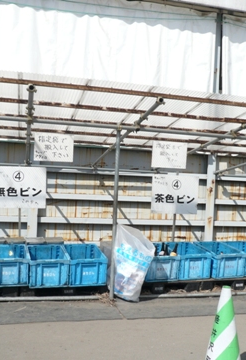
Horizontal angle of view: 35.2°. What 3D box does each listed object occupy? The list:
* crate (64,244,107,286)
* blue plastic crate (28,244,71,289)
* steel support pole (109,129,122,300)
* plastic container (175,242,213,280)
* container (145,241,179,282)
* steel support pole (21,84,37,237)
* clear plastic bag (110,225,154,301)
[{"bbox_3d":[-0.488,1.065,4.861,0.440,0.320,0.675,2,1,-15],"label":"crate"},{"bbox_3d":[-0.863,0.963,4.393,0.405,0.295,0.605,2,3,-17],"label":"blue plastic crate"},{"bbox_3d":[-0.085,0.395,4.495,0.055,1.988,0.055,2,1,-15],"label":"steel support pole"},{"bbox_3d":[0.863,1.115,5.354,0.440,0.320,0.675,2,1,-14],"label":"plastic container"},{"bbox_3d":[0.386,1.008,4.821,0.405,0.295,0.605,2,3,-15],"label":"container"},{"bbox_3d":[-1.157,-0.235,4.800,0.070,1.868,0.070,2,1,-15],"label":"steel support pole"},{"bbox_3d":[0.112,0.905,4.250,0.430,0.810,0.330,2,0,-13],"label":"clear plastic bag"}]

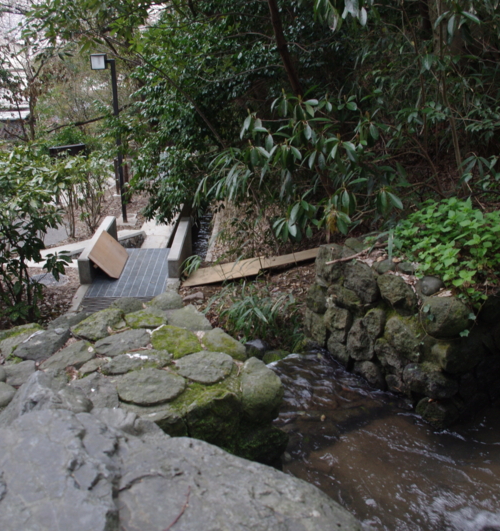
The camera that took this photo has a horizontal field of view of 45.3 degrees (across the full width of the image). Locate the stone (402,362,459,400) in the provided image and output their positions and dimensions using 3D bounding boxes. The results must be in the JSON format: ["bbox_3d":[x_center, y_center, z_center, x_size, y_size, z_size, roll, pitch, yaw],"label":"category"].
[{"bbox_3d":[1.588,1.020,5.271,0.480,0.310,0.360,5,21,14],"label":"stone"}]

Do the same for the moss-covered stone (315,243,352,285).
[{"bbox_3d":[0.901,-0.011,6.462,0.340,0.410,0.420,-12,23,-29],"label":"moss-covered stone"}]

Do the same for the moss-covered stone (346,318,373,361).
[{"bbox_3d":[0.982,0.664,5.374,0.249,0.407,0.211,-13,24,-31],"label":"moss-covered stone"}]

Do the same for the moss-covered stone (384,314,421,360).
[{"bbox_3d":[1.436,0.678,5.642,0.330,0.410,0.380,-12,23,-29],"label":"moss-covered stone"}]

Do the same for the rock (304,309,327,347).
[{"bbox_3d":[0.736,0.697,6.733,0.280,0.420,0.270,-12,23,-29],"label":"rock"}]

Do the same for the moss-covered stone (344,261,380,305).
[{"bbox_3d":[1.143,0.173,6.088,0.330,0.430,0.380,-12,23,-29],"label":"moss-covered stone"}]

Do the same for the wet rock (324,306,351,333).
[{"bbox_3d":[0.818,0.495,5.599,0.225,0.264,0.265,-13,24,-31],"label":"wet rock"}]

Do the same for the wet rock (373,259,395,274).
[{"bbox_3d":[1.259,0.009,5.650,0.190,0.140,0.224,-13,24,-31],"label":"wet rock"}]

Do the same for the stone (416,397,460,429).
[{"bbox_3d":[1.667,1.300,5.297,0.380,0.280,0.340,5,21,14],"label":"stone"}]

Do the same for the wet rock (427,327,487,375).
[{"bbox_3d":[1.580,0.650,4.584,0.460,0.350,0.380,-9,22,-24],"label":"wet rock"}]

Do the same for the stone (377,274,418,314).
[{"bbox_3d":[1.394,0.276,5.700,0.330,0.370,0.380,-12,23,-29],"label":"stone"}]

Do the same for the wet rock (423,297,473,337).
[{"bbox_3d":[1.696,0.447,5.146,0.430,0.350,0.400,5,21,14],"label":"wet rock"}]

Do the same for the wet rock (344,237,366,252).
[{"bbox_3d":[1.101,-0.219,6.250,0.212,0.157,0.249,-13,24,-31],"label":"wet rock"}]

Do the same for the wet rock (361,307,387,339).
[{"bbox_3d":[1.079,0.498,5.233,0.221,0.290,0.233,-13,24,-31],"label":"wet rock"}]

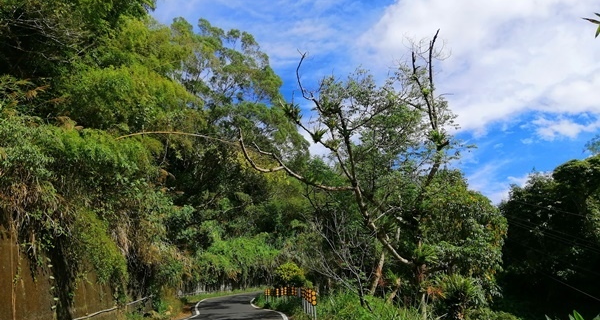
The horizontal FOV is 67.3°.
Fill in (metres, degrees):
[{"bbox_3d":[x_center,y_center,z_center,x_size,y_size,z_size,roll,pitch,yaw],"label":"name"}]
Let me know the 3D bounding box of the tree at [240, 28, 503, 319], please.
[{"bbox_3d":[2.650,0.162,16.492,9.300,10.600,8.000,0,-15,0],"label":"tree"}]

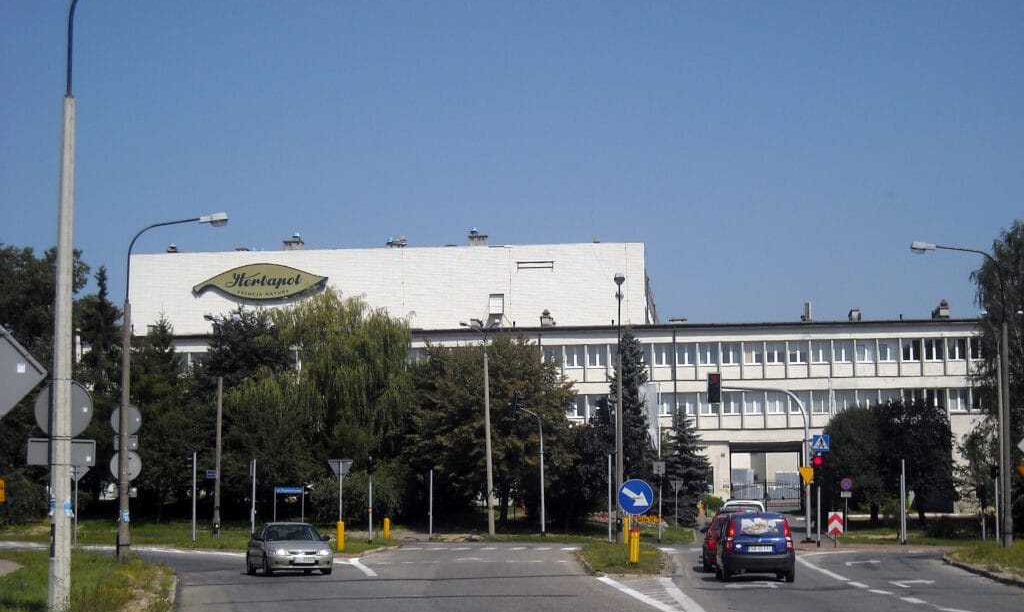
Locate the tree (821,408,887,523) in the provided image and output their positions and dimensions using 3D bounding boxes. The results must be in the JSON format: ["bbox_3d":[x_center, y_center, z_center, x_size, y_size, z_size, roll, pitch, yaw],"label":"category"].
[{"bbox_3d":[20.176,9.249,131.290,4.205,6.758,4.205,0,-5,0],"label":"tree"}]

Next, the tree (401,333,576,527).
[{"bbox_3d":[-1.397,7.262,130.463,10.000,10.900,9.600,0,-5,0],"label":"tree"}]

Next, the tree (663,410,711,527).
[{"bbox_3d":[9.757,9.170,126.272,2.800,6.400,2.800,0,-5,0],"label":"tree"}]

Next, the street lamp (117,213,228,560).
[{"bbox_3d":[-9.639,2.275,64.022,3.150,9.950,0.400,0,-5,0],"label":"street lamp"}]

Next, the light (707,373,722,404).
[{"bbox_3d":[7.866,3.212,87.550,0.526,1.169,0.350,0,-5,0],"label":"light"}]

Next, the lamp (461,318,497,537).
[{"bbox_3d":[-1.481,5.538,102.423,1.777,9.877,0.888,0,-5,0],"label":"lamp"}]

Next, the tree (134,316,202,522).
[{"bbox_3d":[-19.690,6.493,128.497,4.115,11.595,4.115,0,-5,0],"label":"tree"}]

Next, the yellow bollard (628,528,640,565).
[{"bbox_3d":[3.135,6.142,57.538,0.246,0.891,0.246,0,-5,0],"label":"yellow bollard"}]

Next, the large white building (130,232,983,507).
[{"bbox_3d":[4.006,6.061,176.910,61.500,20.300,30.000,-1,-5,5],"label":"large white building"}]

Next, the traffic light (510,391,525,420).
[{"bbox_3d":[0.247,4.470,101.000,0.500,1.270,0.500,0,-5,0],"label":"traffic light"}]

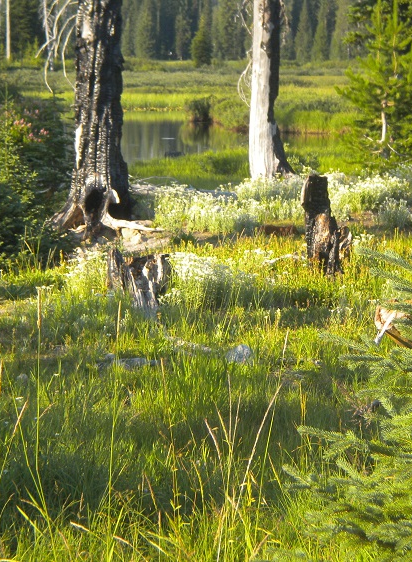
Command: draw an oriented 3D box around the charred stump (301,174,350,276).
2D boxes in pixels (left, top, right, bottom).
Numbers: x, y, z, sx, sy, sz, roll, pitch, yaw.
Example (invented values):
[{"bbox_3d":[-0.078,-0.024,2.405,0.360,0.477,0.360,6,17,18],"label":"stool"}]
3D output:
[{"bbox_3d":[0.869,-0.393,16.400,0.360,0.750,0.310,0,6,0],"label":"charred stump"}]

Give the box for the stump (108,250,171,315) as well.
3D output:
[{"bbox_3d":[-0.409,0.006,14.000,0.390,0.410,0.370,0,6,0],"label":"stump"}]

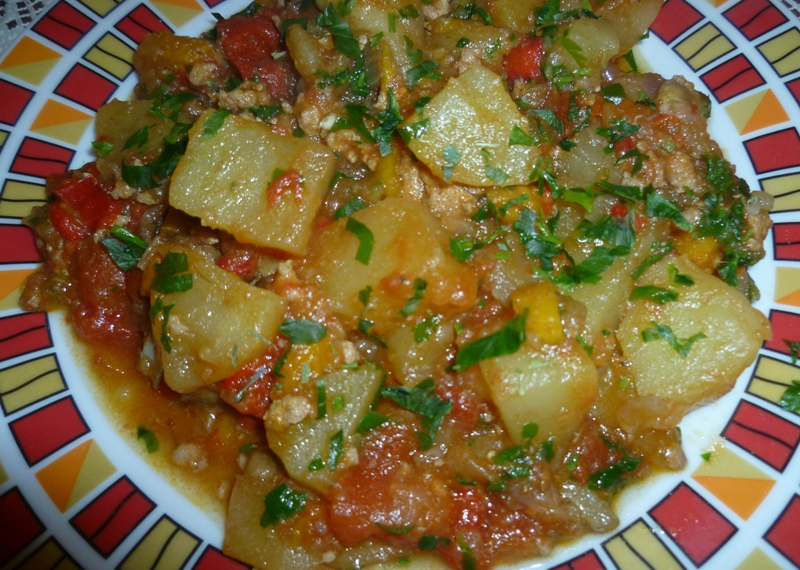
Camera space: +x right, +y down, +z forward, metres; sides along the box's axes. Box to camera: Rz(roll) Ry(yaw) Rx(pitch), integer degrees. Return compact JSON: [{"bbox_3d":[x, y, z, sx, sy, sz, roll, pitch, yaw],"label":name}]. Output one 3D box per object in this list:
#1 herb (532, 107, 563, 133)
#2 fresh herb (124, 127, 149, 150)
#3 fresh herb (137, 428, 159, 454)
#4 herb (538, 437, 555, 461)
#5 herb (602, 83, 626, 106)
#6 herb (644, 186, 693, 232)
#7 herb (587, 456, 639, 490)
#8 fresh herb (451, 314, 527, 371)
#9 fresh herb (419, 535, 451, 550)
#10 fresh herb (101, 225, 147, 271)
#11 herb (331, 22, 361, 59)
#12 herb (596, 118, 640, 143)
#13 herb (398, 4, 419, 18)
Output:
[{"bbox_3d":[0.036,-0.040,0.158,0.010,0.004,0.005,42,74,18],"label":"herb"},{"bbox_3d":[-0.066,-0.037,0.163,0.004,0.004,0.008,34,71,16],"label":"fresh herb"},{"bbox_3d":[-0.066,0.041,0.170,0.008,0.003,0.003,39,73,17],"label":"fresh herb"},{"bbox_3d":[0.035,0.039,0.155,0.003,0.003,0.005,8,66,6],"label":"herb"},{"bbox_3d":[0.064,-0.057,0.193,0.006,0.003,0.008,-5,66,0],"label":"herb"},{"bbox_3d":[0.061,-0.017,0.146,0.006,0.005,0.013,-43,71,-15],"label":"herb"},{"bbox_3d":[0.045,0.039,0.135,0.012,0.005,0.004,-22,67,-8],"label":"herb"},{"bbox_3d":[0.021,0.013,0.155,0.020,0.005,0.004,-35,69,-13],"label":"fresh herb"},{"bbox_3d":[0.008,0.060,0.152,0.007,0.003,0.003,-1,66,2],"label":"fresh herb"},{"bbox_3d":[-0.065,-0.009,0.152,0.012,0.006,0.008,31,70,15],"label":"fresh herb"},{"bbox_3d":[-0.017,-0.076,0.203,0.006,0.004,0.015,-20,67,-6],"label":"herb"},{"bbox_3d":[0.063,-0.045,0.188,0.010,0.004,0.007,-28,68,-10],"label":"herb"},{"bbox_3d":[0.003,-0.088,0.207,0.006,0.003,0.004,-7,66,-1],"label":"herb"}]

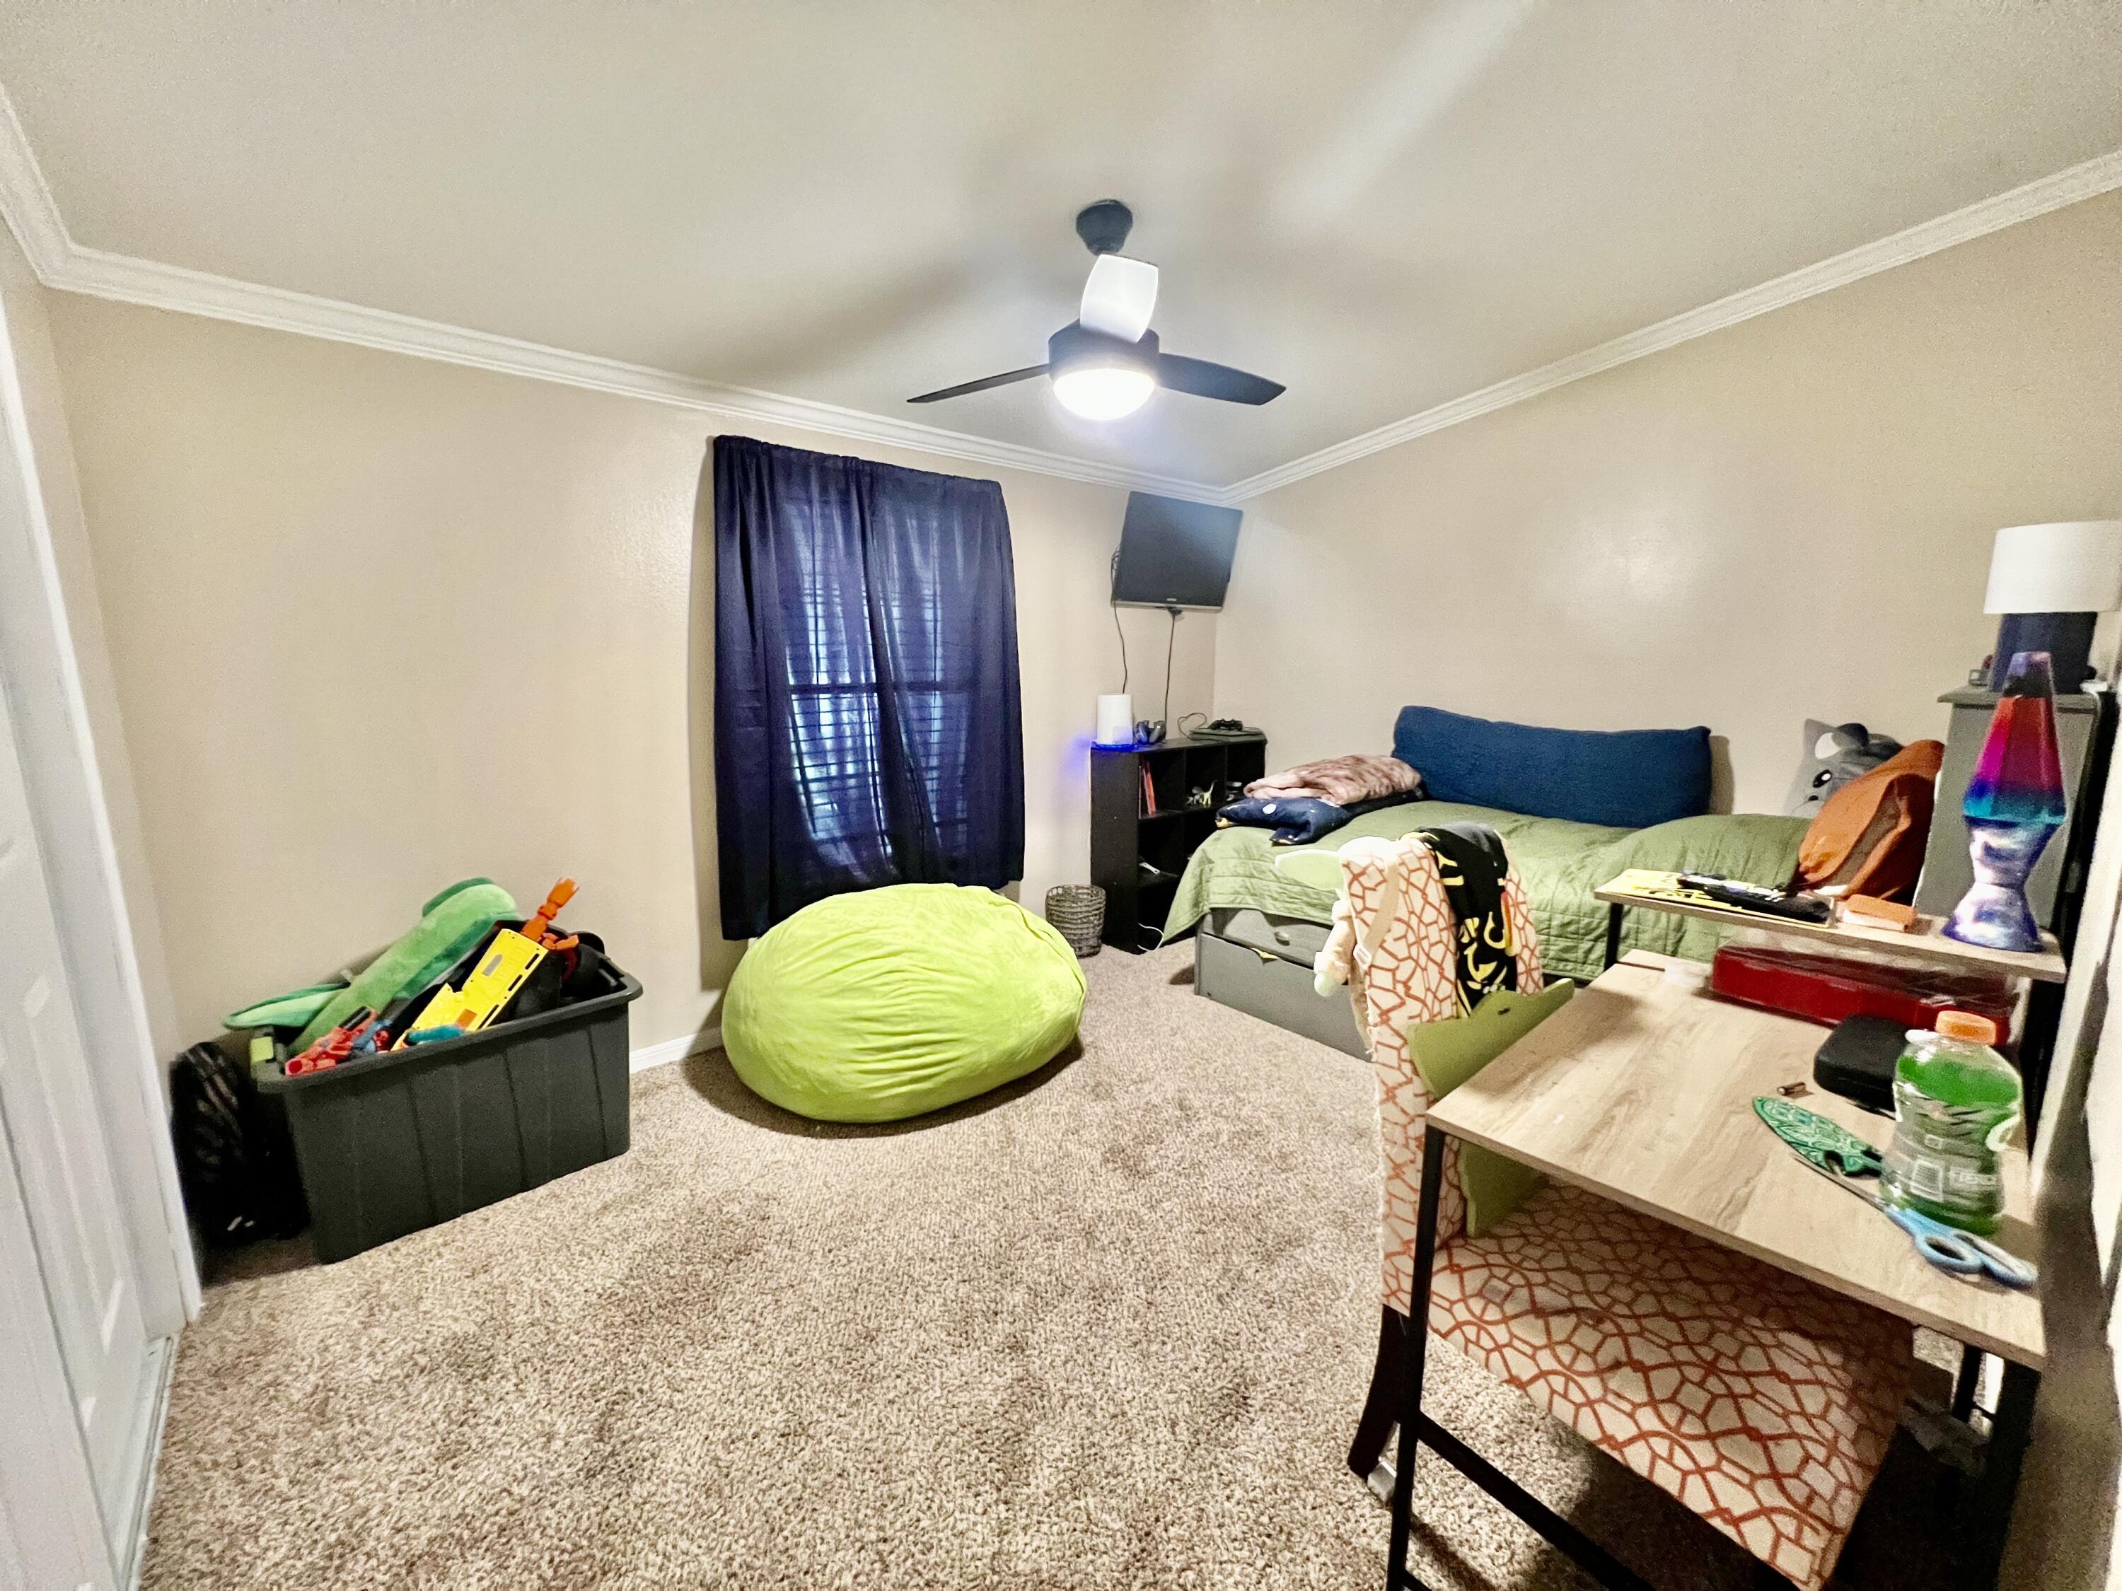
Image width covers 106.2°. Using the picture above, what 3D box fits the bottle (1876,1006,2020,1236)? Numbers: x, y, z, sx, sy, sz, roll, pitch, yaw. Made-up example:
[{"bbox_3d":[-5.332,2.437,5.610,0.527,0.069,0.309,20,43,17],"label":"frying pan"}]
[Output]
[{"bbox_3d":[0.880,0.316,0.779,0.079,0.209,0.079,-8,12,-41],"label":"bottle"}]

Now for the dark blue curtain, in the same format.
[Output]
[{"bbox_3d":[-0.641,-0.366,2.883,1.220,1.590,0.120,-8,12,-41],"label":"dark blue curtain"}]

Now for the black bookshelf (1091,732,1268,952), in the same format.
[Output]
[{"bbox_3d":[0.587,0.205,3.918,0.916,0.915,0.304,-8,12,-41],"label":"black bookshelf"}]

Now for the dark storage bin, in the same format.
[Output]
[{"bbox_3d":[-1.514,0.738,2.034,0.715,0.460,0.500,-9,12,-43],"label":"dark storage bin"}]

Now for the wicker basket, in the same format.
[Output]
[{"bbox_3d":[0.090,0.577,3.635,0.270,0.270,0.270,1,9,3],"label":"wicker basket"}]

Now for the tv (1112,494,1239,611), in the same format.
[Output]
[{"bbox_3d":[0.529,-1.100,3.658,0.760,0.475,0.070,-9,27,-40],"label":"tv"}]

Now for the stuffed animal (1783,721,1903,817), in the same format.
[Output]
[{"bbox_3d":[2.249,-0.026,2.281,0.250,0.350,0.280,1,9,8],"label":"stuffed animal"}]

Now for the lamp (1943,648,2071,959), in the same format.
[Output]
[{"bbox_3d":[1.430,0.005,1.194,0.103,0.435,0.103,-8,12,-41],"label":"lamp"}]

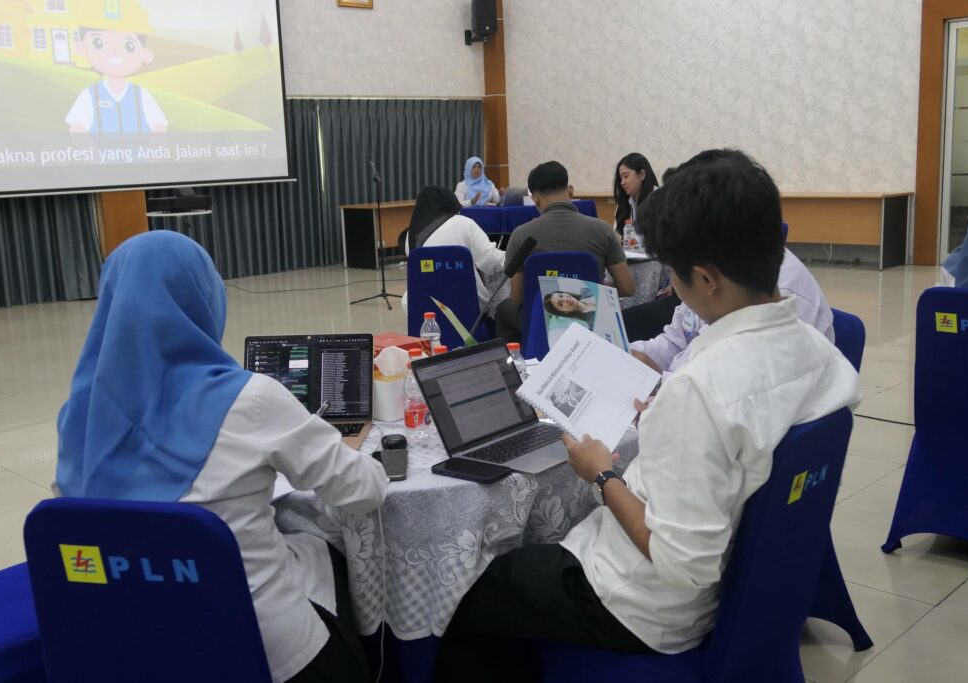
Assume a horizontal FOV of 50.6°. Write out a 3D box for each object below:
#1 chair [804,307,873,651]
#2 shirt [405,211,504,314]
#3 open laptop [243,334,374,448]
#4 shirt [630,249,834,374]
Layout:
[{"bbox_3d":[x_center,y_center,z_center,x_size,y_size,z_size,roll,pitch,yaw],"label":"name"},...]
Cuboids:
[{"bbox_3d":[0.729,0.365,2.880,0.570,0.860,0.460,-5,11,-13],"label":"chair"},{"bbox_3d":[-0.132,-0.410,5.590,0.500,0.560,0.420,1,11,16],"label":"shirt"},{"bbox_3d":[-0.416,0.116,2.317,0.304,0.207,0.298,-2,11,2],"label":"open laptop"},{"bbox_3d":[0.627,0.048,2.853,0.550,0.600,0.480,-5,11,-13],"label":"shirt"}]

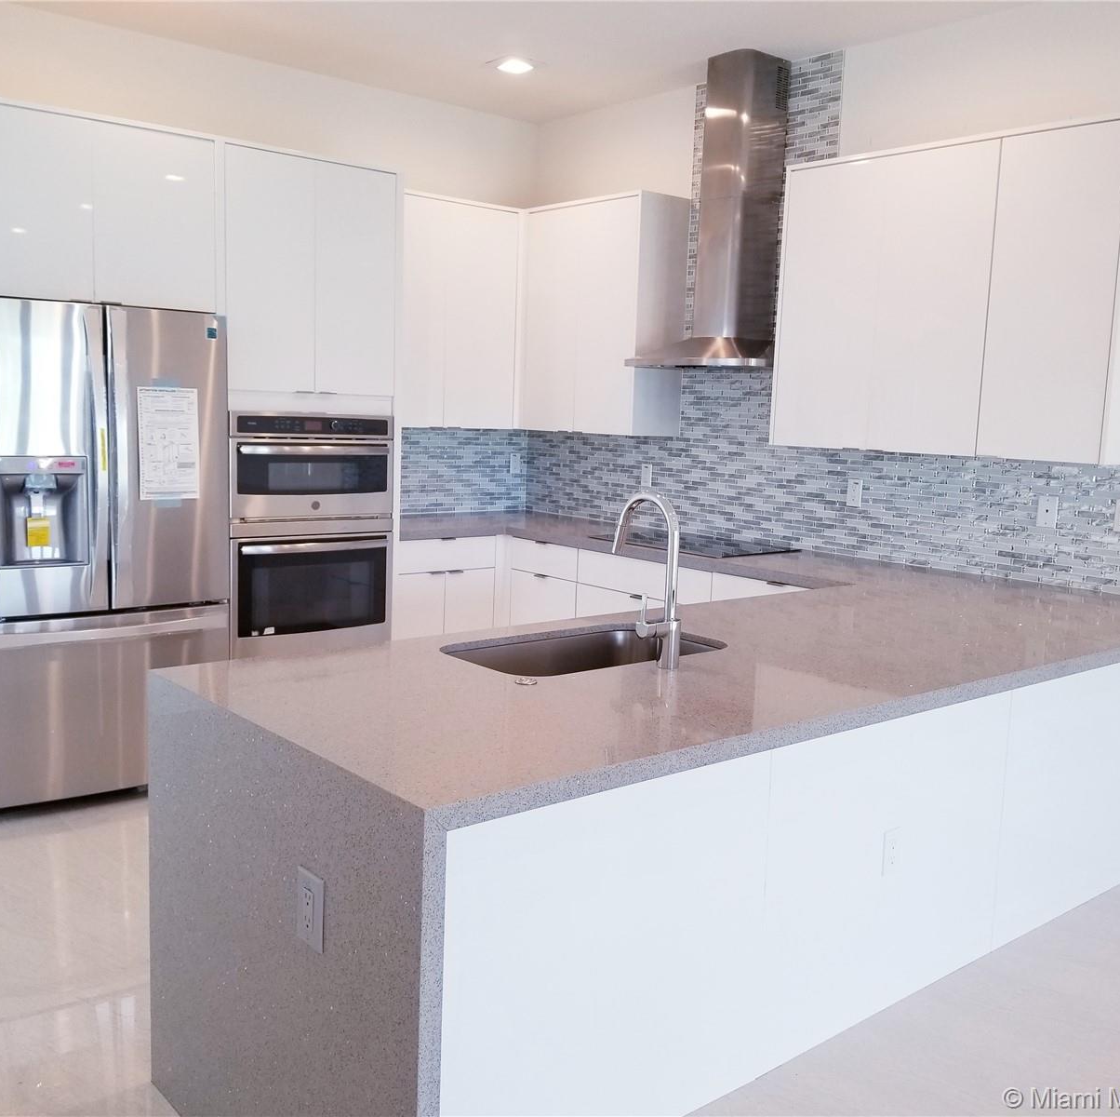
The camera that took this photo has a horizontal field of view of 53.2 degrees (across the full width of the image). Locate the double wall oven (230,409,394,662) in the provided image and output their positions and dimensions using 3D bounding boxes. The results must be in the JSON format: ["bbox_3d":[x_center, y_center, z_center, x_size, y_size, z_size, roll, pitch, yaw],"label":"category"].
[{"bbox_3d":[-1.220,-0.105,4.977,0.757,1.090,0.625,-4,10,-40],"label":"double wall oven"}]

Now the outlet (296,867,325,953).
[{"bbox_3d":[-0.404,0.565,1.798,0.010,0.120,0.081,-4,10,-40],"label":"outlet"}]

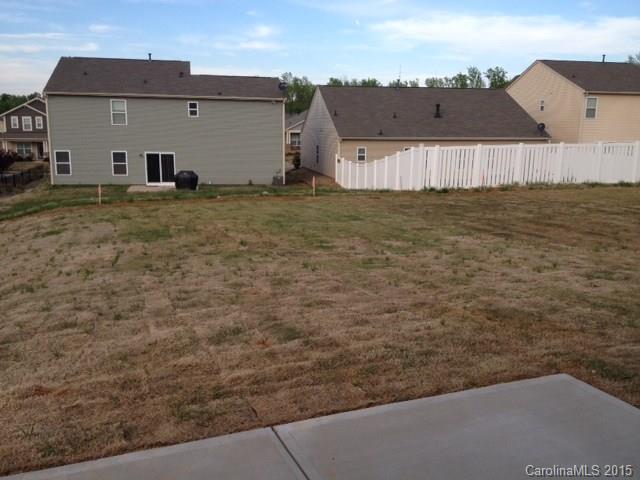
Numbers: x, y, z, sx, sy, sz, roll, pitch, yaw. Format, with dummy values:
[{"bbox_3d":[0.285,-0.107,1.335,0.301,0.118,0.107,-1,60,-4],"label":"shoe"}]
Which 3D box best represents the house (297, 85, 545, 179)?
[{"bbox_3d":[7.239,-8.697,51.518,15.240,6.690,15.650,-1,10,-11],"label":"house"}]

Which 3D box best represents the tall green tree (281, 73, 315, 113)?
[{"bbox_3d":[-3.684,-20.894,109.207,7.000,14.000,7.000,-1,10,-11],"label":"tall green tree"}]

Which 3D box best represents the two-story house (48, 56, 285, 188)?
[{"bbox_3d":[-11.191,-9.118,48.982,15.500,8.690,12.970,-1,10,-11],"label":"two-story house"}]

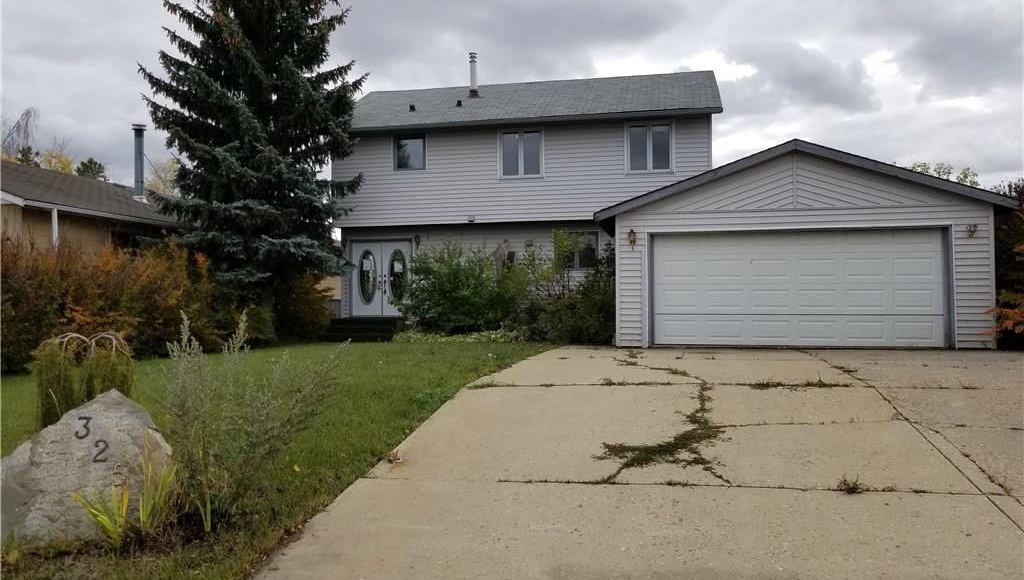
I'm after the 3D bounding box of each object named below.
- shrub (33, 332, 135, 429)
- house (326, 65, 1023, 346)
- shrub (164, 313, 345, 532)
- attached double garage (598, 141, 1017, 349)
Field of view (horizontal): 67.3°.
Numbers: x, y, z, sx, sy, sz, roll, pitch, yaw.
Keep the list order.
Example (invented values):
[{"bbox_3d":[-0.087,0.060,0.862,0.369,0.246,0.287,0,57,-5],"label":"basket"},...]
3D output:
[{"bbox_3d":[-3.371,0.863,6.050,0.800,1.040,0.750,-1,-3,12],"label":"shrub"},{"bbox_3d":[2.223,-2.532,19.642,14.550,7.630,11.900,-1,-3,12],"label":"house"},{"bbox_3d":[-1.838,0.902,5.365,1.150,1.430,1.050,-1,-3,12],"label":"shrub"},{"bbox_3d":[5.443,-0.646,16.063,6.800,3.550,6.400,-1,-3,12],"label":"attached double garage"}]

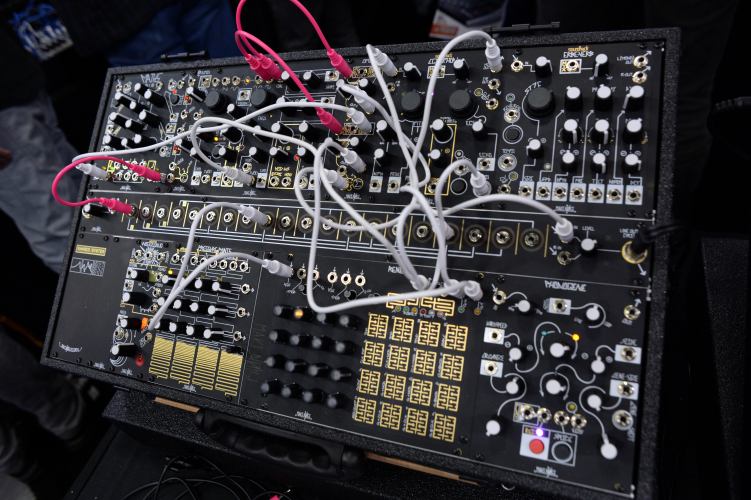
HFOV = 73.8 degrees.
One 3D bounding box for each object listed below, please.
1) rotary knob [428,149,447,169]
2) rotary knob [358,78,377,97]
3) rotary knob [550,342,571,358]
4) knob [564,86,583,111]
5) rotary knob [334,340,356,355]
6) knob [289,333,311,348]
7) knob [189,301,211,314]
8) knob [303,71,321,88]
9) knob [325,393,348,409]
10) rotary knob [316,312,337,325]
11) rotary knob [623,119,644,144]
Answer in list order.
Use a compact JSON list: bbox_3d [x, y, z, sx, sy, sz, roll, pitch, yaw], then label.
[{"bbox_3d":[0.048,-0.071,0.386,0.011,0.014,0.011,5,81,22],"label":"rotary knob"},{"bbox_3d":[-0.007,-0.135,0.416,0.012,0.015,0.011,-5,77,21],"label":"rotary knob"},{"bbox_3d":[0.117,0.064,0.321,0.013,0.017,0.012,-5,77,21],"label":"rotary knob"},{"bbox_3d":[0.140,-0.109,0.357,0.012,0.017,0.013,-4,78,20],"label":"knob"},{"bbox_3d":[-0.024,0.074,0.380,0.012,0.015,0.013,-4,78,20],"label":"rotary knob"},{"bbox_3d":[-0.060,0.072,0.399,0.011,0.014,0.011,-4,77,20],"label":"knob"},{"bbox_3d":[-0.155,0.051,0.440,0.011,0.014,0.011,7,81,22],"label":"knob"},{"bbox_3d":[-0.056,-0.148,0.436,0.013,0.015,0.012,-4,78,20],"label":"knob"},{"bbox_3d":[-0.029,0.112,0.372,0.011,0.015,0.012,-5,77,21],"label":"knob"},{"bbox_3d":[-0.039,0.054,0.394,0.011,0.014,0.011,-4,77,20],"label":"rotary knob"},{"bbox_3d":[0.175,-0.081,0.339,0.012,0.015,0.013,-4,77,20],"label":"rotary knob"}]

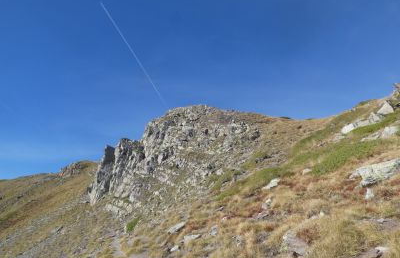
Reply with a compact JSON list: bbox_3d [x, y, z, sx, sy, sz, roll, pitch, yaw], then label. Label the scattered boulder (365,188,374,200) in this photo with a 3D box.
[{"bbox_3d":[3.240,1.233,5.300,0.190,0.200,0.170,0,-11,0],"label":"scattered boulder"}]

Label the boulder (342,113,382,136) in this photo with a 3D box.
[{"bbox_3d":[10.483,-0.357,18.000,2.700,1.450,1.500,0,-11,0],"label":"boulder"}]

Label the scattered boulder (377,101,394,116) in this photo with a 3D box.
[{"bbox_3d":[12.041,-1.331,18.000,1.150,0.900,0.900,0,-11,0],"label":"scattered boulder"}]

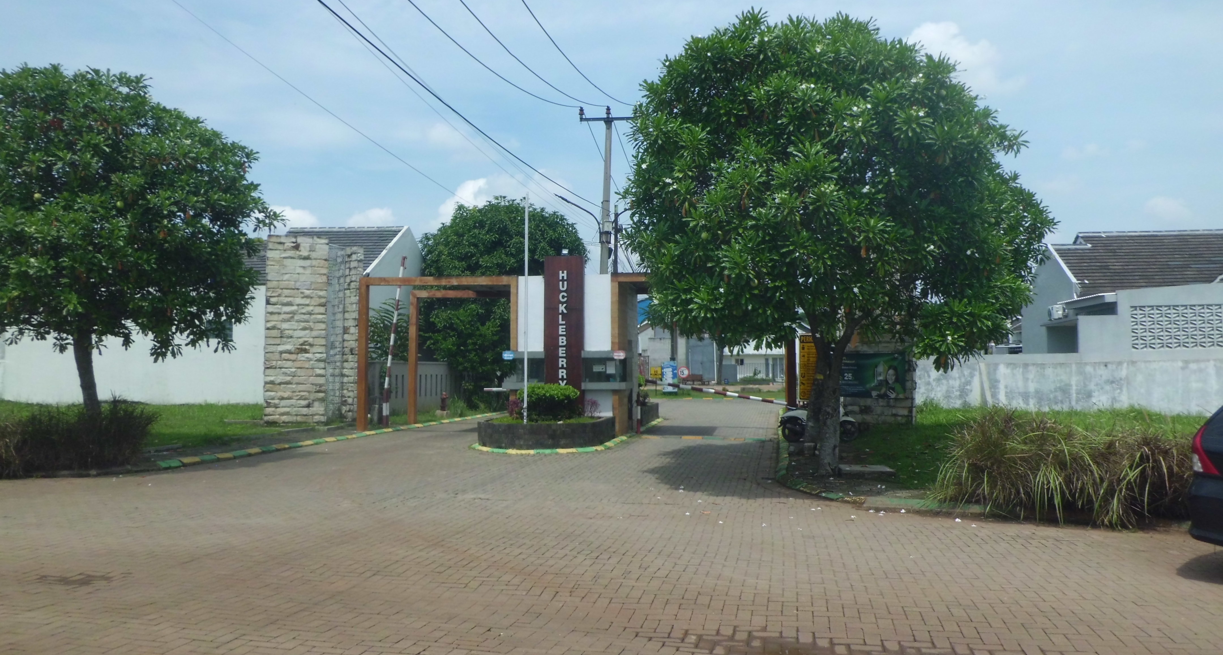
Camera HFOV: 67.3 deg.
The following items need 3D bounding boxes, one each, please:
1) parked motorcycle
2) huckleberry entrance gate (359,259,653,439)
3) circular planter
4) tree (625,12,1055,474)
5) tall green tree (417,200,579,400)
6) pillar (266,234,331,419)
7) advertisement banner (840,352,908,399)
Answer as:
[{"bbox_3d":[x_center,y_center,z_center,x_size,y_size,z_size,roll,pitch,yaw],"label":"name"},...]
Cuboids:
[{"bbox_3d":[4.640,2.013,20.319,1.850,1.050,0.700,1,-3,-12],"label":"parked motorcycle"},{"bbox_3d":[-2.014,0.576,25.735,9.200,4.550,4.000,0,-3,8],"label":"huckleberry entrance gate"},{"bbox_3d":[-1.380,2.271,19.754,2.700,0.530,3.400,0,-3,6],"label":"circular planter"},{"bbox_3d":[3.600,-1.333,14.598,6.700,7.200,6.500,0,-3,0],"label":"tree"},{"bbox_3d":[-4.570,-1.134,38.124,6.900,8.600,6.900,0,-3,0],"label":"tall green tree"},{"bbox_3d":[-8.370,0.083,24.484,1.580,4.950,0.600,1,-3,-10],"label":"pillar"},{"bbox_3d":[6.280,1.171,22.269,1.700,1.100,0.050,-1,-4,24],"label":"advertisement banner"}]

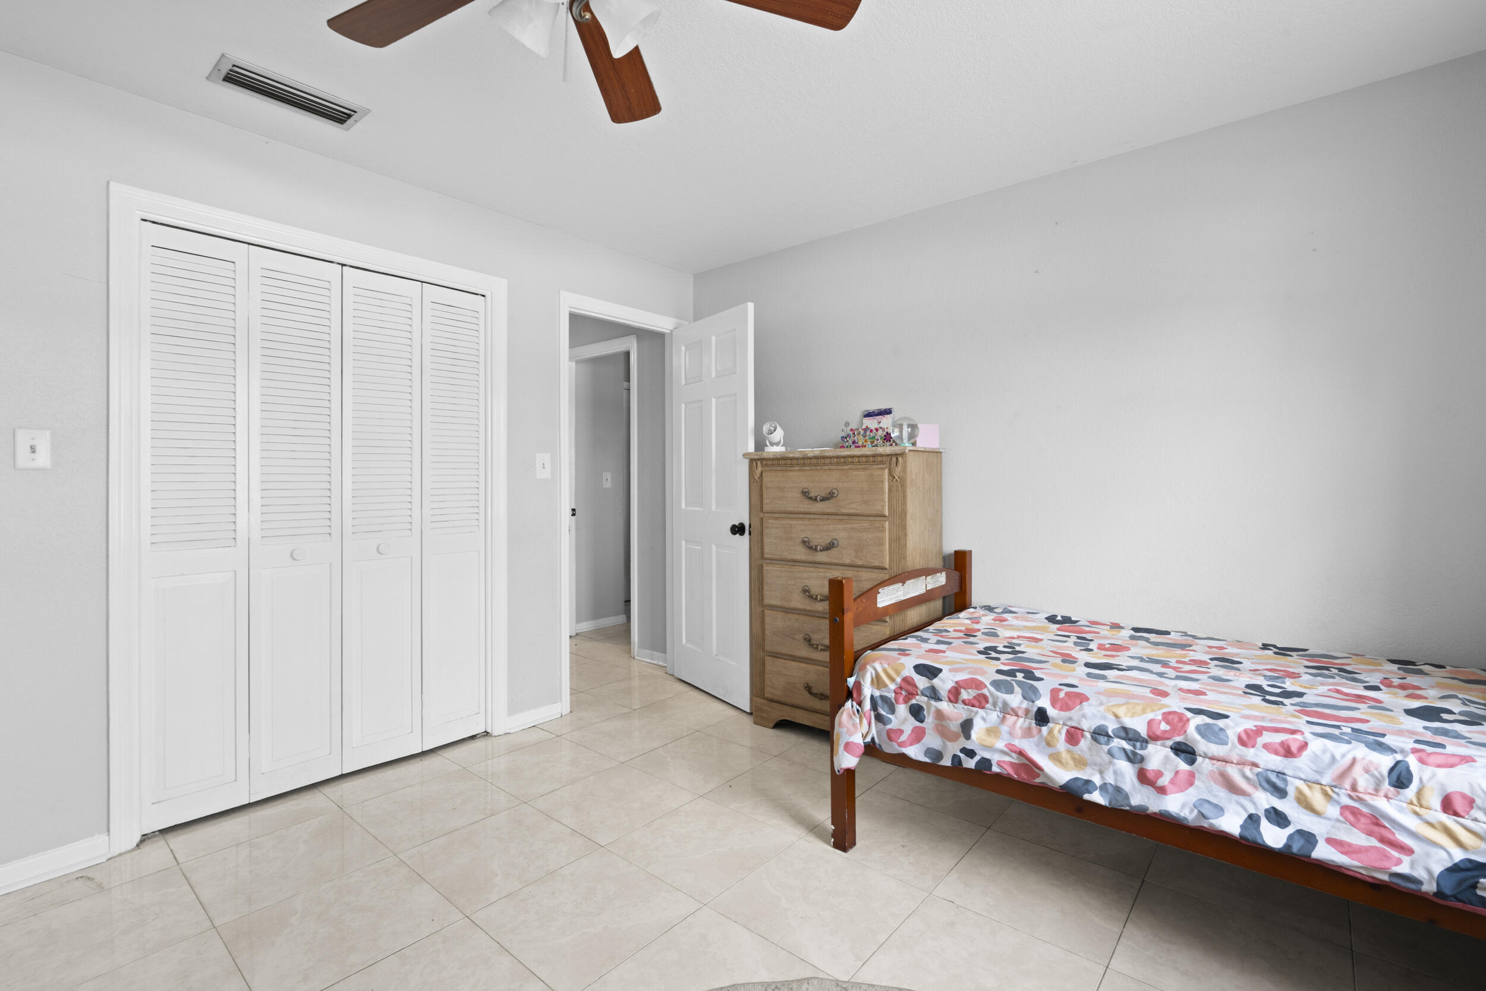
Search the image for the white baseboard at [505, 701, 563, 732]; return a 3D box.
[{"bbox_3d":[-0.998,1.065,3.186,0.018,0.078,0.288,1,2,41],"label":"white baseboard"}]

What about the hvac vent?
[{"bbox_3d":[-1.446,-1.272,2.119,0.193,0.025,0.394,1,2,41],"label":"hvac vent"}]

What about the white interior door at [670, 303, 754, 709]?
[{"bbox_3d":[-0.172,0.054,3.599,0.037,2.043,0.747,-1,2,-36],"label":"white interior door"}]

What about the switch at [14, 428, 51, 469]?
[{"bbox_3d":[-2.080,-0.136,1.935,0.012,0.117,0.071,1,2,41],"label":"switch"}]

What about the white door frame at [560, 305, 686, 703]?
[{"bbox_3d":[-0.652,0.028,3.670,0.130,2.120,0.896,1,2,41],"label":"white door frame"}]

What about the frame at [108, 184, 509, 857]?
[{"bbox_3d":[-1.562,0.065,2.593,0.100,2.115,1.348,1,2,41],"label":"frame"}]

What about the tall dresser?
[{"bbox_3d":[0.464,0.453,3.095,0.855,1.308,0.400,1,2,40],"label":"tall dresser"}]

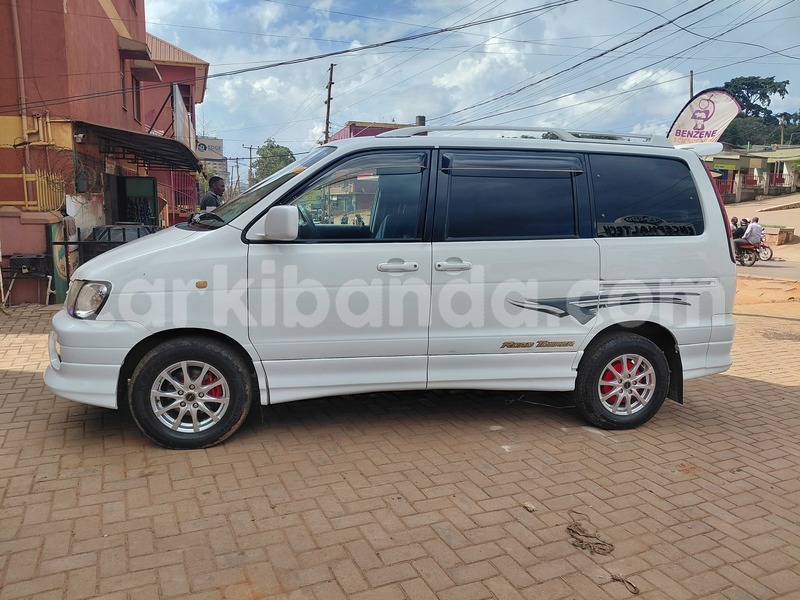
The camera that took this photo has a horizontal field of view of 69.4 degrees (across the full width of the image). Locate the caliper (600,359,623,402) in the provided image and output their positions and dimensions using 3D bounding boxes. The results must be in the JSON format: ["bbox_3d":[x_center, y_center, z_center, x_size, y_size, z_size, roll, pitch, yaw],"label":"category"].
[{"bbox_3d":[1.409,0.535,3.841,0.135,0.270,0.085,0,10,-12],"label":"caliper"}]

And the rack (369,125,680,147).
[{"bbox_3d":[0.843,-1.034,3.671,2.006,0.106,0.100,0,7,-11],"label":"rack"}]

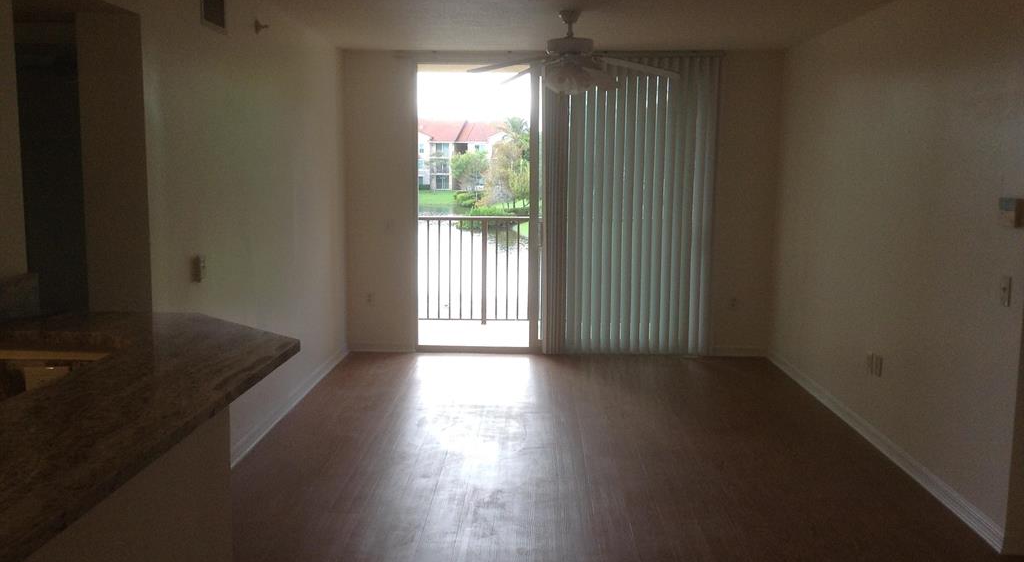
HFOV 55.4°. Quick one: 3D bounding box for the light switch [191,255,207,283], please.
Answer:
[{"bbox_3d":[-1.435,-0.052,4.459,0.020,0.117,0.140,1,7,1],"label":"light switch"}]

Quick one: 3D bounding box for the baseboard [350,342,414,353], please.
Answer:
[{"bbox_3d":[-1.071,0.536,8.004,0.562,0.105,0.020,1,7,1],"label":"baseboard"}]

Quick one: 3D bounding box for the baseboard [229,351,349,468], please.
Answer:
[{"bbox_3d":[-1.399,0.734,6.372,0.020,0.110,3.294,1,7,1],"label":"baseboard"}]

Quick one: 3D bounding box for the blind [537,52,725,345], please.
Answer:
[{"bbox_3d":[0.911,-0.594,7.735,1.390,2.404,0.110,1,7,1],"label":"blind"}]

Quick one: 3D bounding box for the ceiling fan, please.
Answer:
[{"bbox_3d":[0.346,-1.335,5.672,1.290,0.467,1.290,1,7,1],"label":"ceiling fan"}]

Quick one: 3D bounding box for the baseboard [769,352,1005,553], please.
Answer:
[{"bbox_3d":[2.051,0.813,5.944,0.020,0.110,3.994,1,7,1],"label":"baseboard"}]

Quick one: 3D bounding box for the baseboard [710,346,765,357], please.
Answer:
[{"bbox_3d":[1.844,0.567,7.936,0.470,0.105,0.020,1,7,1],"label":"baseboard"}]

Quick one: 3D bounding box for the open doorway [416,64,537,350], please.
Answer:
[{"bbox_3d":[-0.283,-0.574,7.887,0.985,2.308,0.130,1,7,1],"label":"open doorway"}]

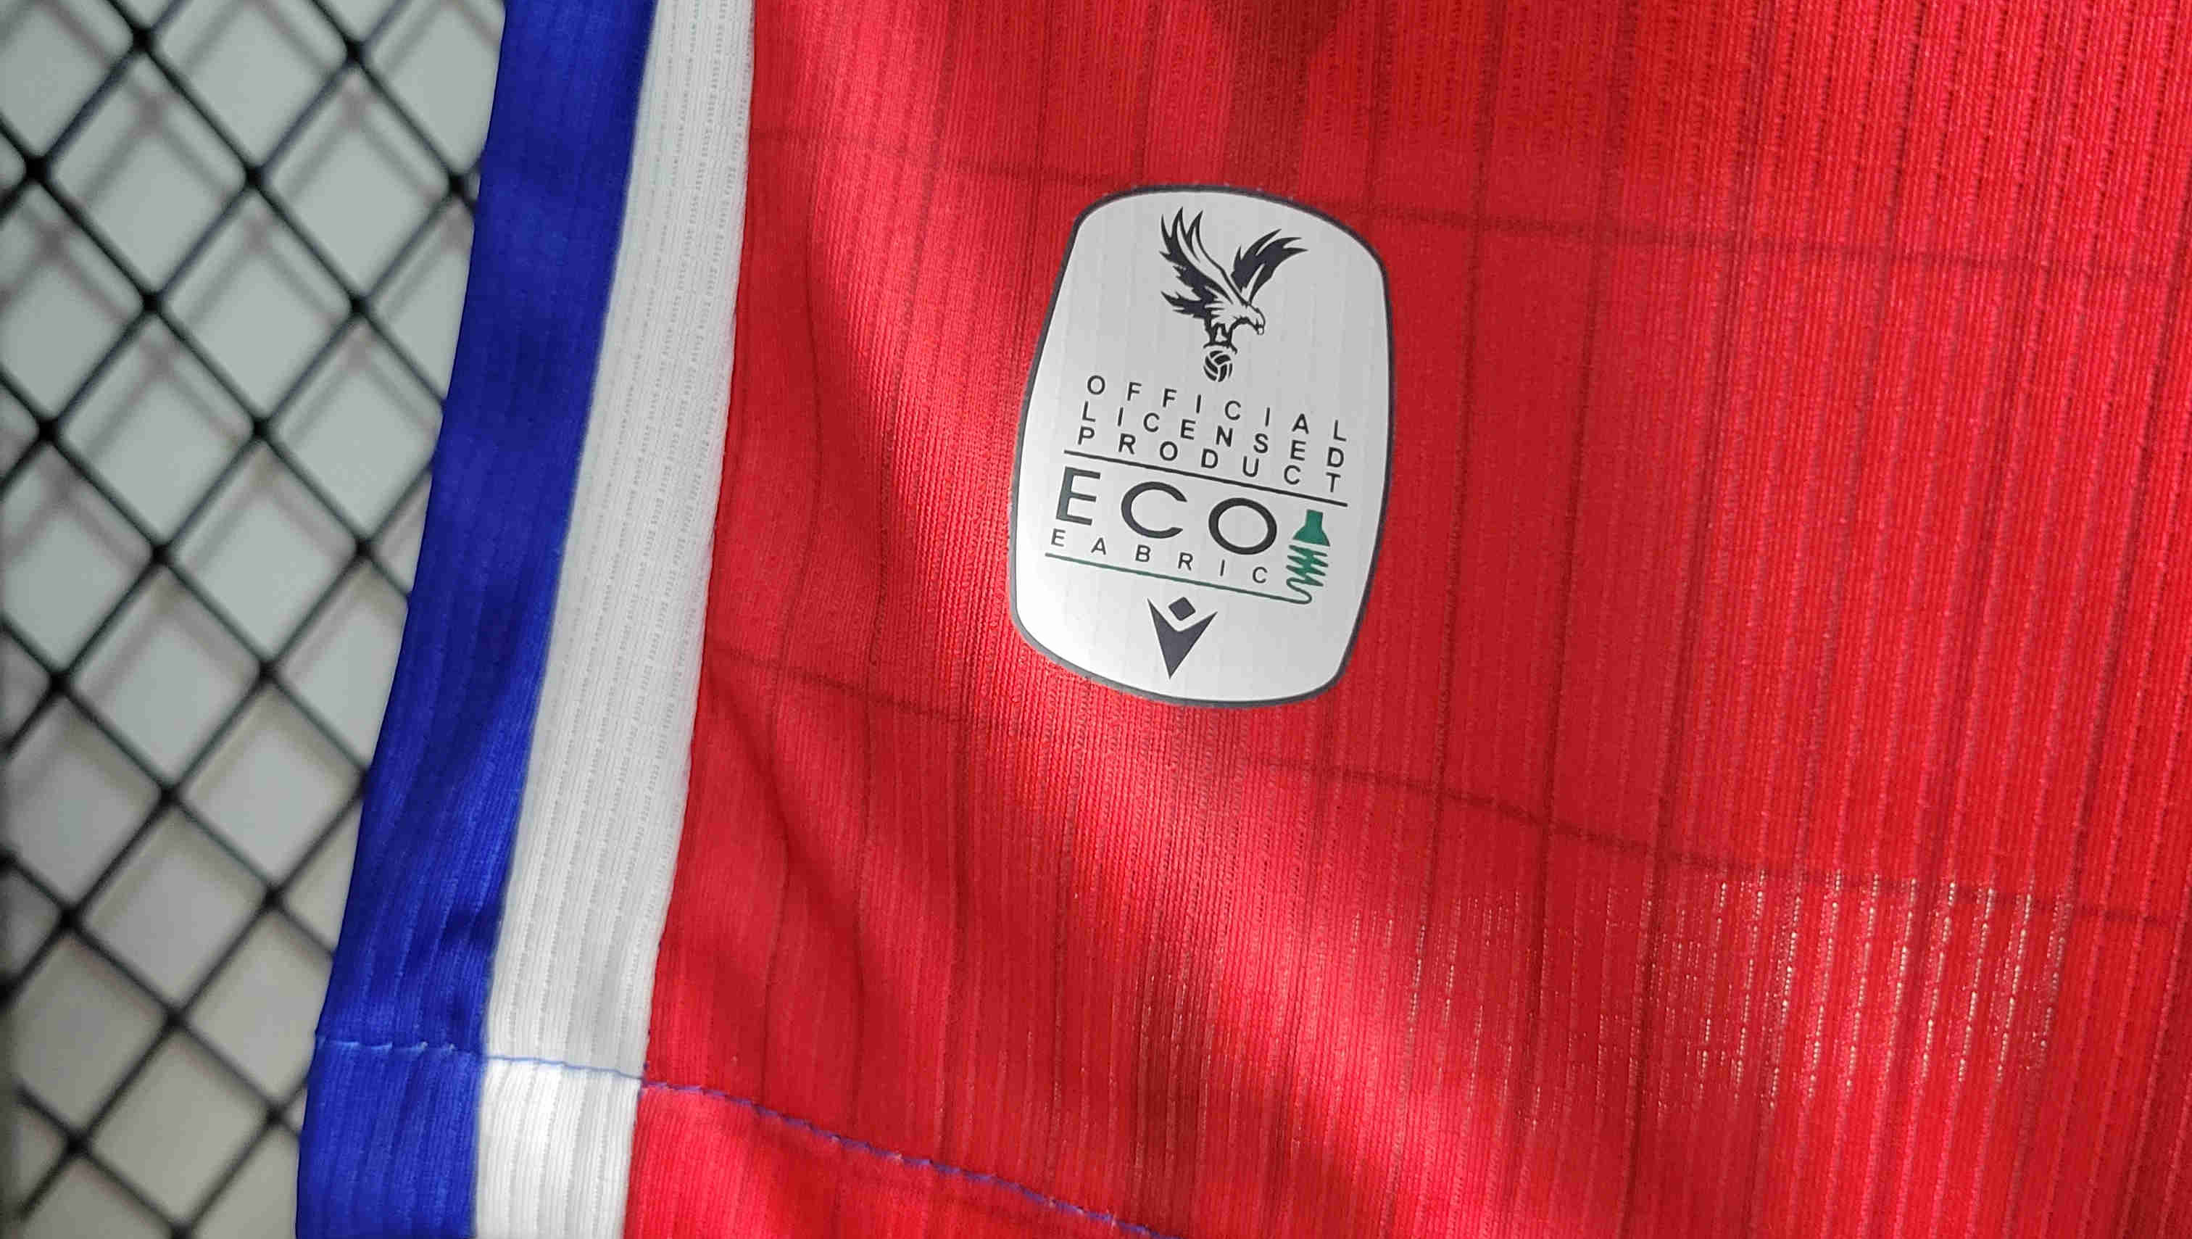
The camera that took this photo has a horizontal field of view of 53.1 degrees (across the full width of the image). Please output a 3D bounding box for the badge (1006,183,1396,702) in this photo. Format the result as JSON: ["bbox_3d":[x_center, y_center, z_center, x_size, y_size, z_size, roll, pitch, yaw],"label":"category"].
[{"bbox_3d":[0.012,-0.019,0.250,0.044,0.060,0.002,13,17,20],"label":"badge"}]

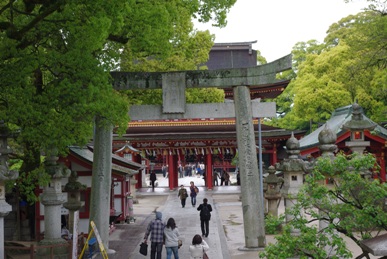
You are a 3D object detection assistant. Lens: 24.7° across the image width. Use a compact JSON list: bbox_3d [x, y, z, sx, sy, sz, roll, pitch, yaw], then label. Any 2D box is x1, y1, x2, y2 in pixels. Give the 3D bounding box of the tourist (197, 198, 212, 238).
[{"bbox_3d":[0.497,3.898,38.800,0.640,1.728,0.450,-1,-1,1],"label":"tourist"}]

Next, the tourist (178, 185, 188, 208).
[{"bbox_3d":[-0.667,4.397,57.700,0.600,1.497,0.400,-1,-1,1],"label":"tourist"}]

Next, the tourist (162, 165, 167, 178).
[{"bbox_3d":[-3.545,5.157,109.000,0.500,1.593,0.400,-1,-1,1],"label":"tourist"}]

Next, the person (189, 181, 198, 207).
[{"bbox_3d":[0.052,4.254,57.800,0.560,1.696,0.420,-1,-1,1],"label":"person"}]

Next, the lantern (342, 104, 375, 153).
[{"bbox_3d":[7.524,1.632,40.000,1.500,5.711,1.500,-1,-1,1],"label":"lantern"}]

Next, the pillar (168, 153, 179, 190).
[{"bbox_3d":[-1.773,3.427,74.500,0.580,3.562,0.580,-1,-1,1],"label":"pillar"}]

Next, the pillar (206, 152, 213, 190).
[{"bbox_3d":[1.376,3.419,74.500,0.490,3.546,0.490,-1,-1,1],"label":"pillar"}]

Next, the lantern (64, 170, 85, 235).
[{"bbox_3d":[-5.042,3.297,37.300,0.980,3.085,0.980,-1,-1,1],"label":"lantern"}]

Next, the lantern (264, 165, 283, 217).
[{"bbox_3d":[3.865,3.249,42.800,0.980,3.055,0.980,-1,-1,1],"label":"lantern"}]

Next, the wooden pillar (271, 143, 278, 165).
[{"bbox_3d":[7.108,3.056,76.500,0.430,3.858,0.430,-1,-1,1],"label":"wooden pillar"}]

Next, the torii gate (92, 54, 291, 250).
[{"bbox_3d":[-0.690,0.946,34.800,9.100,7.650,1.000,-1,-1,1],"label":"torii gate"}]

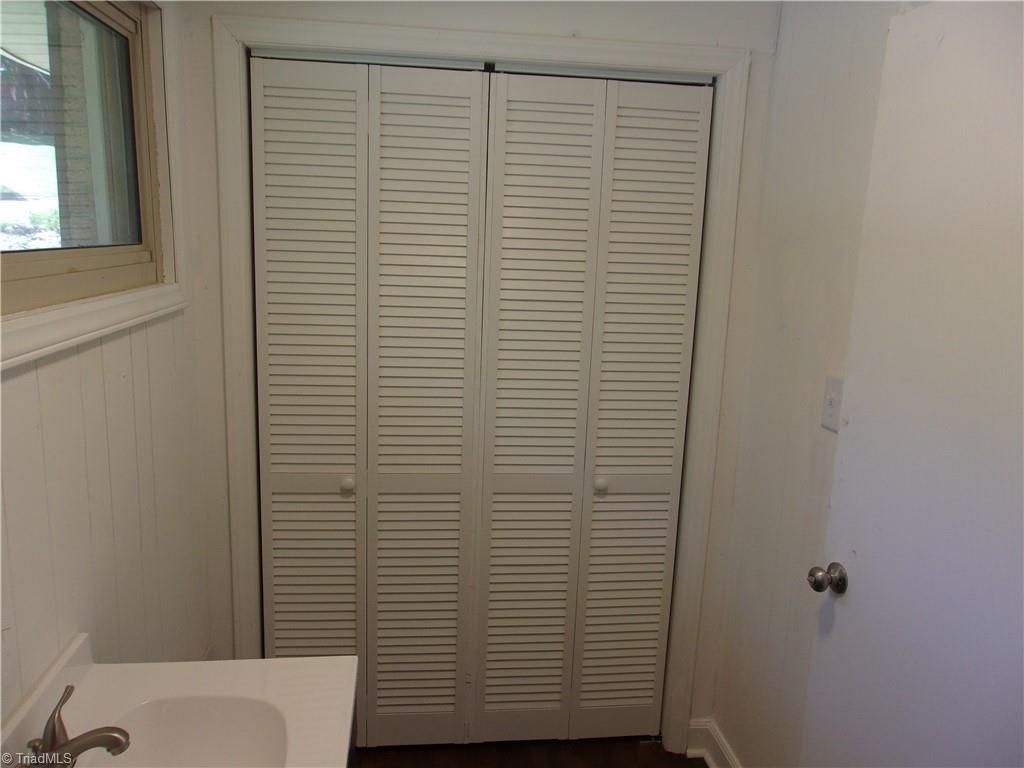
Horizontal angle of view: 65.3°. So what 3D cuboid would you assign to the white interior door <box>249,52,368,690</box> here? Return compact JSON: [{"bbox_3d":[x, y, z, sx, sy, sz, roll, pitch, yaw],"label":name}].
[{"bbox_3d":[-0.548,0.136,2.225,0.288,1.950,0.035,1,11,-7],"label":"white interior door"}]

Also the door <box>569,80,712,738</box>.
[{"bbox_3d":[0.360,0.150,2.337,0.291,1.950,0.035,1,11,-7],"label":"door"}]

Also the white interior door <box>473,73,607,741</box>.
[{"bbox_3d":[0.058,0.145,2.300,0.311,1.950,0.035,1,11,-7],"label":"white interior door"}]

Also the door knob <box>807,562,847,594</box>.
[{"bbox_3d":[0.662,0.412,1.692,0.066,0.066,0.066,1,11,-7],"label":"door knob"}]

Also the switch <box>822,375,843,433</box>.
[{"bbox_3d":[0.728,0.044,1.811,0.012,0.119,0.073,1,11,-7],"label":"switch"}]

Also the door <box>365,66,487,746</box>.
[{"bbox_3d":[-0.251,0.141,2.262,0.305,1.950,0.035,1,11,-7],"label":"door"}]

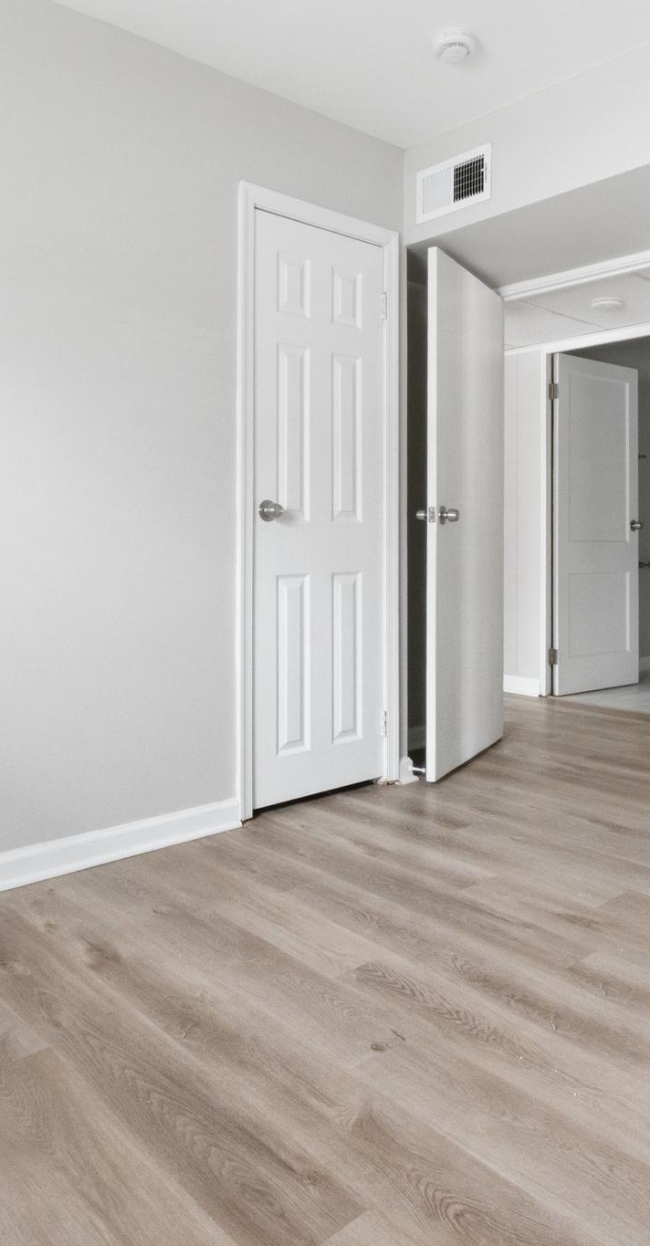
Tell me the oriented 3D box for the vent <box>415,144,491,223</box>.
[{"bbox_3d":[0.472,-1.611,2.865,0.020,0.195,0.350,-4,6,-40],"label":"vent"}]

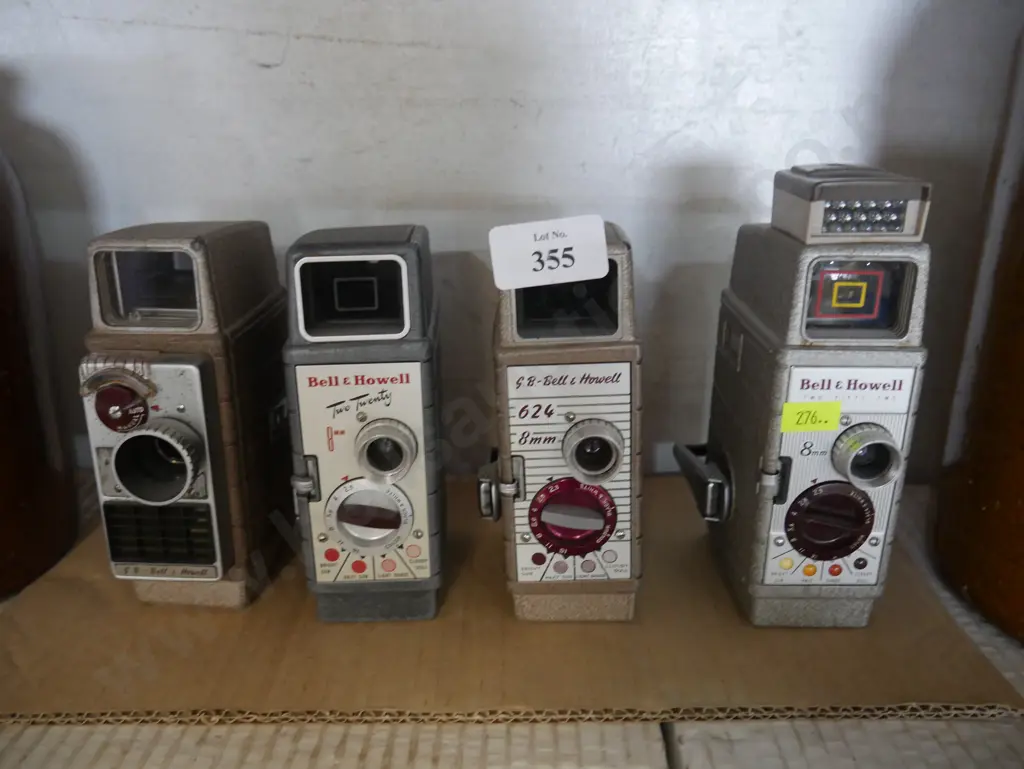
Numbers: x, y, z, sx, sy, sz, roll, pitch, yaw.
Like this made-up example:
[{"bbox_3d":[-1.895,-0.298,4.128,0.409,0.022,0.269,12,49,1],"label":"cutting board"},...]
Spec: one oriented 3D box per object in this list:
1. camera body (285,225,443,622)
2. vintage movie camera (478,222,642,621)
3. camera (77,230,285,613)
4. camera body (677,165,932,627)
[{"bbox_3d":[-0.058,0.012,0.334,0.055,0.144,0.094,-2,19,-4],"label":"camera body"},{"bbox_3d":[0.015,0.011,0.334,0.059,0.144,0.093,-1,19,-1],"label":"vintage movie camera"},{"bbox_3d":[-0.130,0.009,0.342,0.054,0.144,0.105,0,19,1],"label":"camera"},{"bbox_3d":[0.108,0.001,0.326,0.068,0.169,0.095,0,19,1],"label":"camera body"}]

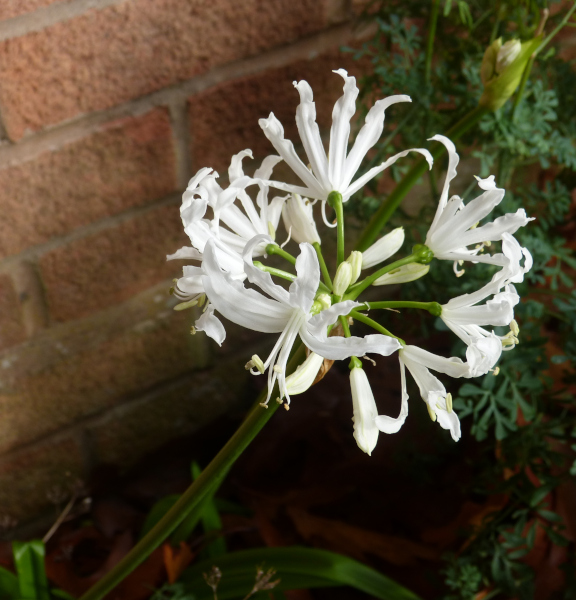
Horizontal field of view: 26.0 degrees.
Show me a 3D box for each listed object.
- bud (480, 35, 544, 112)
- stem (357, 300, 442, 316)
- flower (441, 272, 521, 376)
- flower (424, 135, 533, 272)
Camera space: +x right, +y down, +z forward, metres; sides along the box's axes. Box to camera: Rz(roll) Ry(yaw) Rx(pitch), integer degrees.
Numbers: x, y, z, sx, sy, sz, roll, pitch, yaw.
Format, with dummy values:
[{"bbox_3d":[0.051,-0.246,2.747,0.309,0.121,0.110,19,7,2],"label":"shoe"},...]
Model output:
[{"bbox_3d":[0.120,-0.121,0.667,0.024,0.043,0.023,34,21,0],"label":"bud"},{"bbox_3d":[0.052,0.004,0.586,0.040,0.006,0.006,2,0,7],"label":"stem"},{"bbox_3d":[0.090,0.009,0.578,0.038,0.043,0.044,6,41,11],"label":"flower"},{"bbox_3d":[0.090,-0.046,0.590,0.042,0.050,0.052,-16,42,-14],"label":"flower"}]

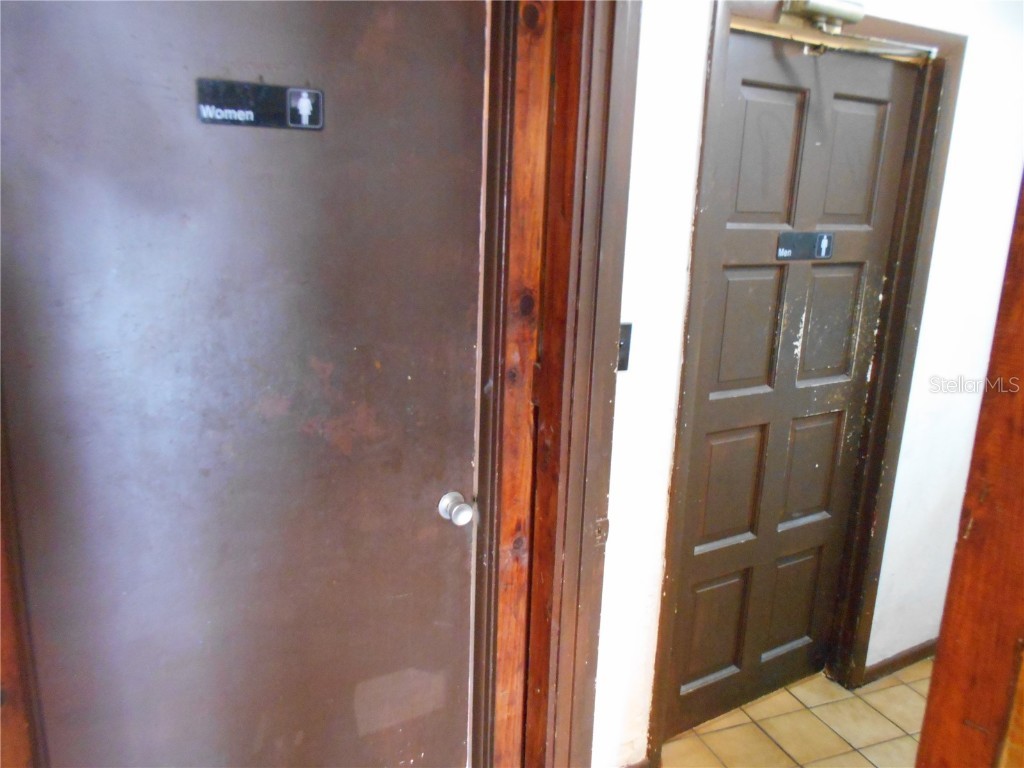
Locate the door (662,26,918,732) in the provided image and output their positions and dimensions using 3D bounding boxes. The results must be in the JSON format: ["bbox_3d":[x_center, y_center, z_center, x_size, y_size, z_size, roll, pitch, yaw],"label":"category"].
[{"bbox_3d":[0.801,0.069,2.324,0.815,2.030,0.045,-7,16,-31],"label":"door"}]

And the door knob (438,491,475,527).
[{"bbox_3d":[-0.129,0.296,1.809,0.064,0.064,0.064,-7,16,-31],"label":"door knob"}]

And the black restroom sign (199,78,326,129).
[{"bbox_3d":[-0.458,-0.513,1.420,0.228,0.076,0.005,-7,16,-31],"label":"black restroom sign"}]

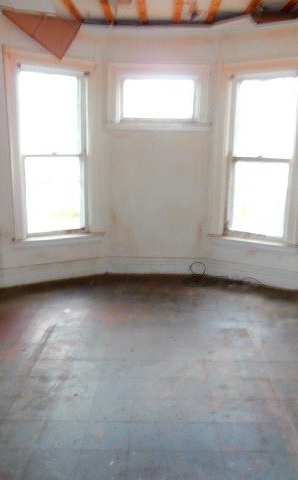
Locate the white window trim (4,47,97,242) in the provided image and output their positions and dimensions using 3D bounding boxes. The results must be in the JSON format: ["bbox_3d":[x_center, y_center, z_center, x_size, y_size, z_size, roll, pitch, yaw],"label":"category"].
[{"bbox_3d":[-0.970,-0.924,4.493,0.881,1.796,0.140,-6,15,-26],"label":"white window trim"}]

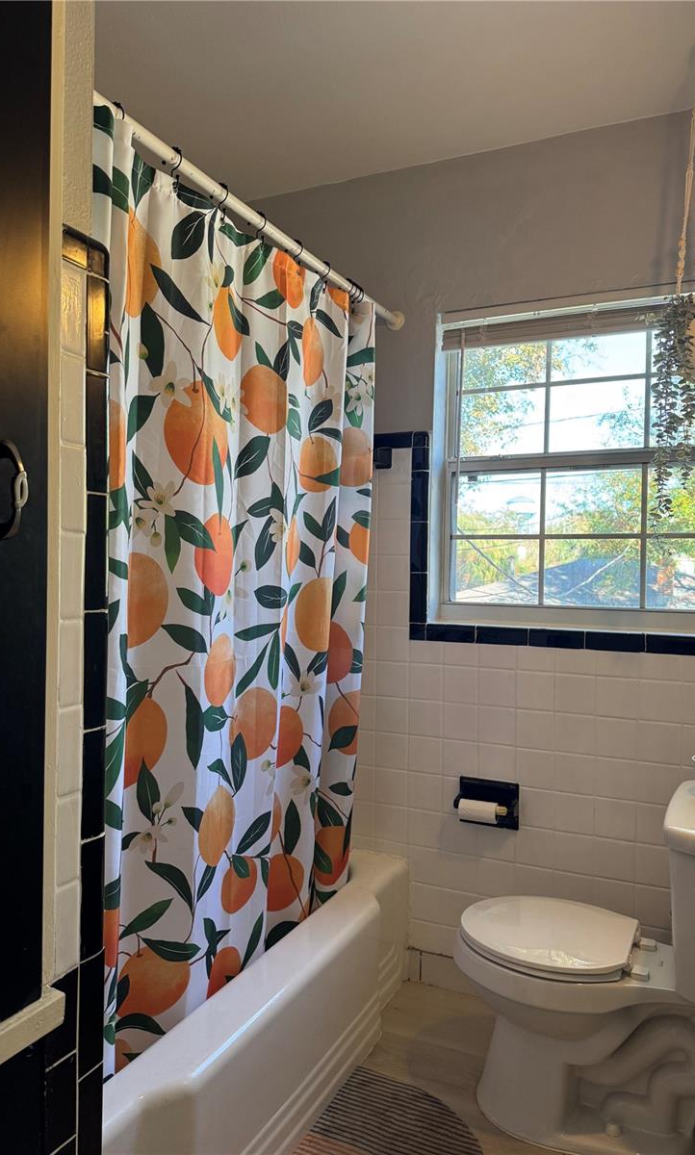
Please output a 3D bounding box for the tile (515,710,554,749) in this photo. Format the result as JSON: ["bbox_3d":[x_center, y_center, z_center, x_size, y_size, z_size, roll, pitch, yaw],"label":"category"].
[{"bbox_3d":[0.527,0.427,2.243,0.108,0.108,0.009,1,1,27],"label":"tile"}]

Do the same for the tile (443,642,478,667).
[{"bbox_3d":[0.336,0.227,2.348,0.108,0.070,0.009,1,1,26],"label":"tile"}]

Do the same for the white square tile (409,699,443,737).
[{"bbox_3d":[0.236,0.426,2.405,0.108,0.109,0.010,1,2,27],"label":"white square tile"}]

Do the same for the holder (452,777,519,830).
[{"bbox_3d":[0.390,0.651,2.273,0.175,0.131,0.080,1,0,28],"label":"holder"}]

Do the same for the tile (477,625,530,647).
[{"bbox_3d":[0.444,0.168,2.294,0.152,0.049,0.009,1,1,26],"label":"tile"}]

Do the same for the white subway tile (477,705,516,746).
[{"bbox_3d":[0.430,0.426,2.293,0.108,0.108,0.009,1,1,27],"label":"white subway tile"}]

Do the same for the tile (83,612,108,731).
[{"bbox_3d":[-0.335,0.122,1.057,0.010,0.153,0.048,1,0,26],"label":"tile"}]

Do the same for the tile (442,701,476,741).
[{"bbox_3d":[0.333,0.424,2.343,0.108,0.108,0.009,1,1,27],"label":"tile"}]

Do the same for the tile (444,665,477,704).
[{"bbox_3d":[0.334,0.316,2.342,0.108,0.108,0.009,1,1,27],"label":"tile"}]

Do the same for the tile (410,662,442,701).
[{"bbox_3d":[0.237,0.314,2.391,0.108,0.108,0.009,1,1,27],"label":"tile"}]

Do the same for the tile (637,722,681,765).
[{"bbox_3d":[0.824,0.437,2.111,0.108,0.109,0.009,1,1,26],"label":"tile"}]

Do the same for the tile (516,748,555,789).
[{"bbox_3d":[0.527,0.539,2.251,0.108,0.108,0.010,1,0,28],"label":"tile"}]

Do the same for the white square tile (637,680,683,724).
[{"bbox_3d":[0.820,0.323,2.095,0.108,0.108,0.010,1,0,28],"label":"white square tile"}]

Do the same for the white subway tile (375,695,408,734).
[{"bbox_3d":[0.139,0.423,2.441,0.108,0.108,0.010,1,1,27],"label":"white subway tile"}]

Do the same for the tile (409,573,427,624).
[{"bbox_3d":[0.214,0.064,2.401,0.051,0.152,0.009,1,1,27],"label":"tile"}]

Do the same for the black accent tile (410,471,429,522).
[{"bbox_3d":[0.217,-0.241,2.394,0.053,0.151,0.010,1,2,27],"label":"black accent tile"}]

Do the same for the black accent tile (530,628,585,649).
[{"bbox_3d":[0.582,0.171,2.223,0.153,0.051,0.010,1,2,27],"label":"black accent tile"}]

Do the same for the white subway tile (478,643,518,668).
[{"bbox_3d":[0.434,0.229,2.302,0.108,0.069,0.010,1,0,28],"label":"white subway tile"}]

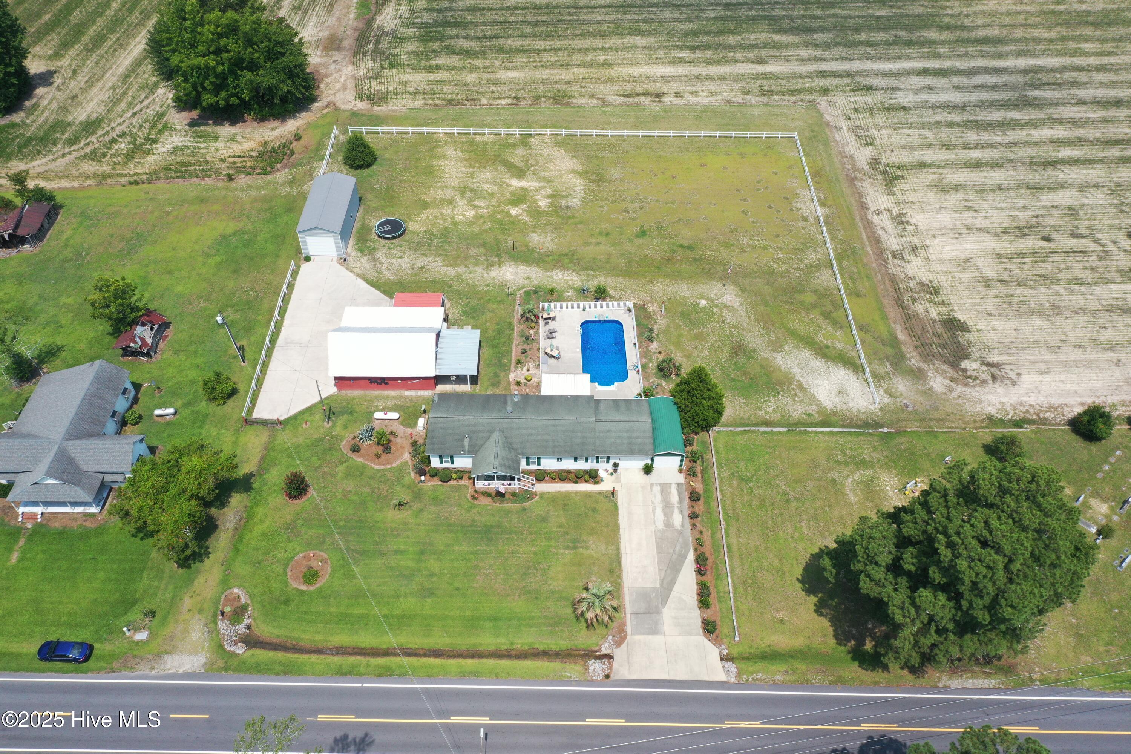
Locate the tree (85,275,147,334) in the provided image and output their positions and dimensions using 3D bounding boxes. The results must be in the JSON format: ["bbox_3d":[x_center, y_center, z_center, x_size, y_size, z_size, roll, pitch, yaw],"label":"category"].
[{"bbox_3d":[-55.635,-9.059,109.153,6.700,7.800,6.600,0,48,0],"label":"tree"}]

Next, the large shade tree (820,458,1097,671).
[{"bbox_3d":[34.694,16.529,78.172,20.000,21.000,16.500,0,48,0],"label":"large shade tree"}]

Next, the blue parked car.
[{"bbox_3d":[-46.291,25.279,81.329,4.750,1.450,1.830,3,48,1],"label":"blue parked car"}]

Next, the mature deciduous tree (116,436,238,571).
[{"bbox_3d":[-39.482,11.613,88.135,11.600,9.800,12.000,1,48,0],"label":"mature deciduous tree"}]

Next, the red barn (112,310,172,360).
[{"bbox_3d":[-51.726,-5.235,107.287,4.800,3.700,5.900,1,48,0],"label":"red barn"}]

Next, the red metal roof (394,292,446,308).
[{"bbox_3d":[-18.716,-8.929,112.463,6.100,3.000,3.900,0,48,0],"label":"red metal roof"}]

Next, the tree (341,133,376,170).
[{"bbox_3d":[-31.177,-34.571,133.246,5.150,4.900,5.150,1,48,0],"label":"tree"}]

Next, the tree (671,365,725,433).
[{"bbox_3d":[15.074,1.827,98.462,6.050,8.700,6.050,1,48,0],"label":"tree"}]

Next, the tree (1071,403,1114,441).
[{"bbox_3d":[60.555,4.949,100.156,4.200,3.700,4.200,0,48,0],"label":"tree"}]

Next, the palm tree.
[{"bbox_3d":[3.060,21.547,86.032,4.500,2.300,4.300,0,48,0],"label":"palm tree"}]

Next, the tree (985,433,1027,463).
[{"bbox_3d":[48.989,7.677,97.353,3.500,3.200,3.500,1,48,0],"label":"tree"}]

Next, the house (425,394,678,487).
[{"bbox_3d":[-1.064,6.802,97.949,28.100,4.100,11.300,1,48,0],"label":"house"}]

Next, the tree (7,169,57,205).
[{"bbox_3d":[-74.908,-26.306,124.037,5.800,6.600,5.300,1,48,0],"label":"tree"}]

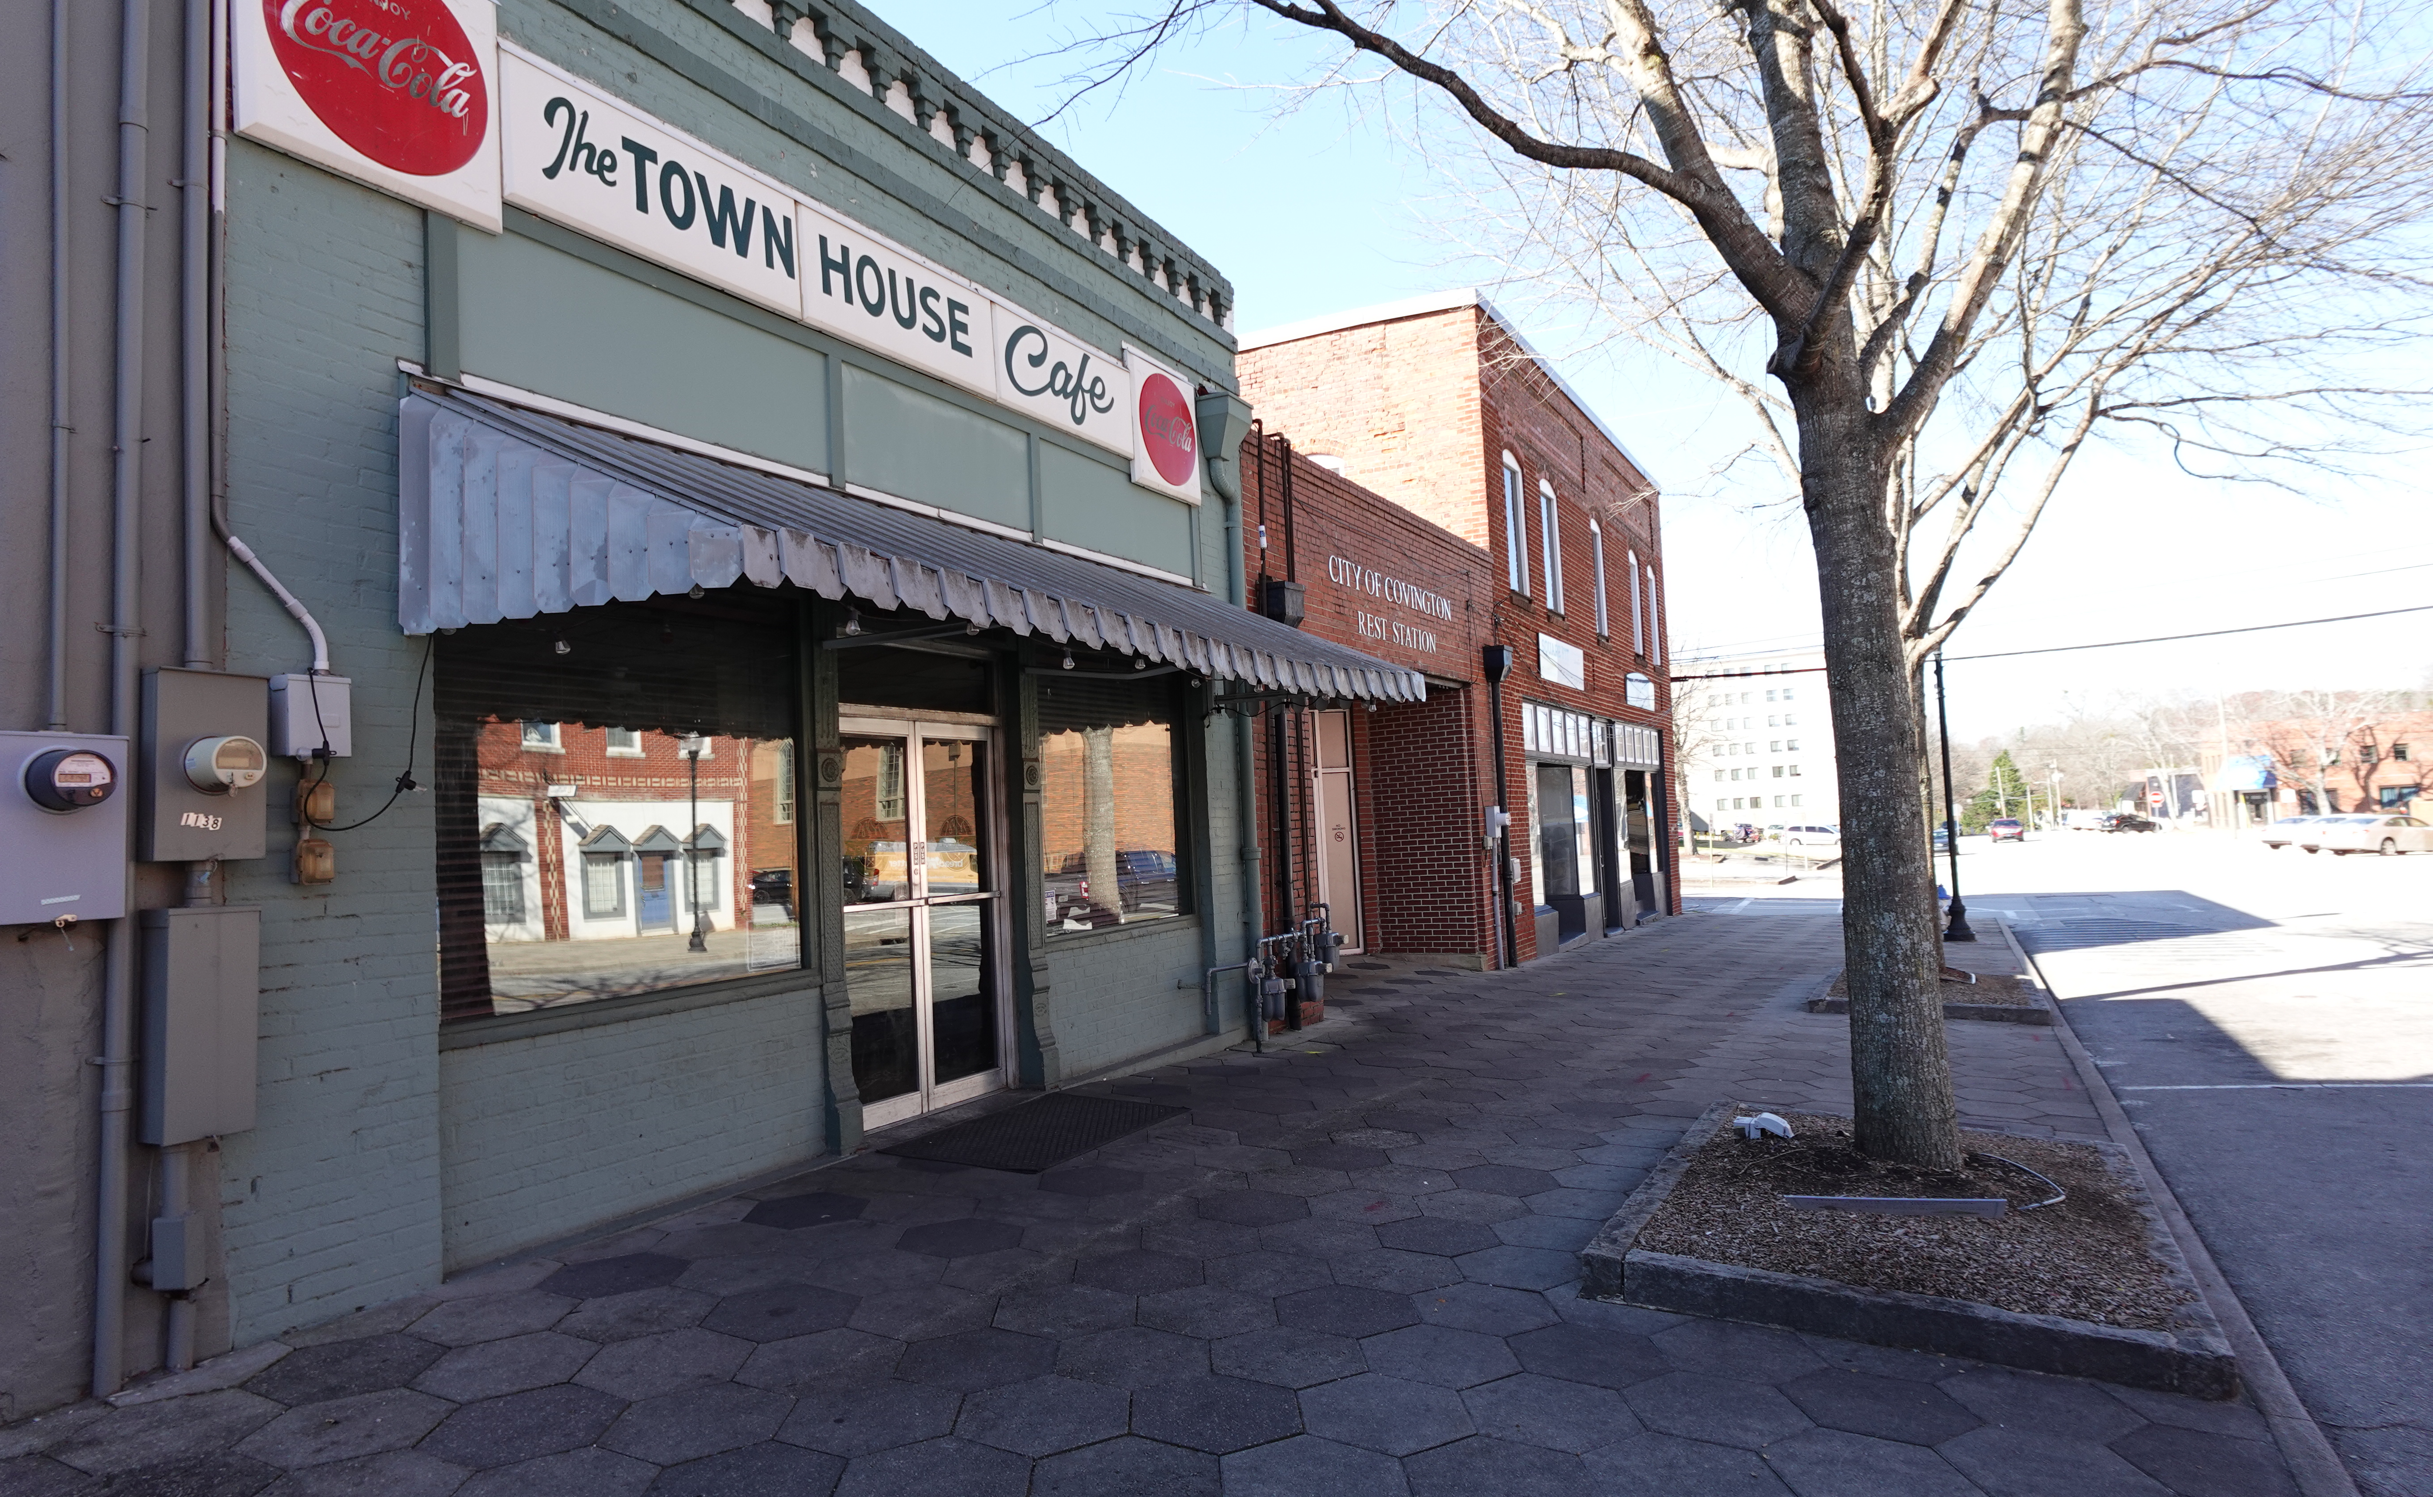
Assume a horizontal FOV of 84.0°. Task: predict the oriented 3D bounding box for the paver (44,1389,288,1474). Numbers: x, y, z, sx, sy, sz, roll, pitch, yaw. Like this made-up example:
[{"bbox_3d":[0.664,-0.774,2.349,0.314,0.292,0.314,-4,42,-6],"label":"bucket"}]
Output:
[{"bbox_3d":[-2.682,1.772,3.458,0.440,0.060,0.508,0,-4,-2],"label":"paver"}]

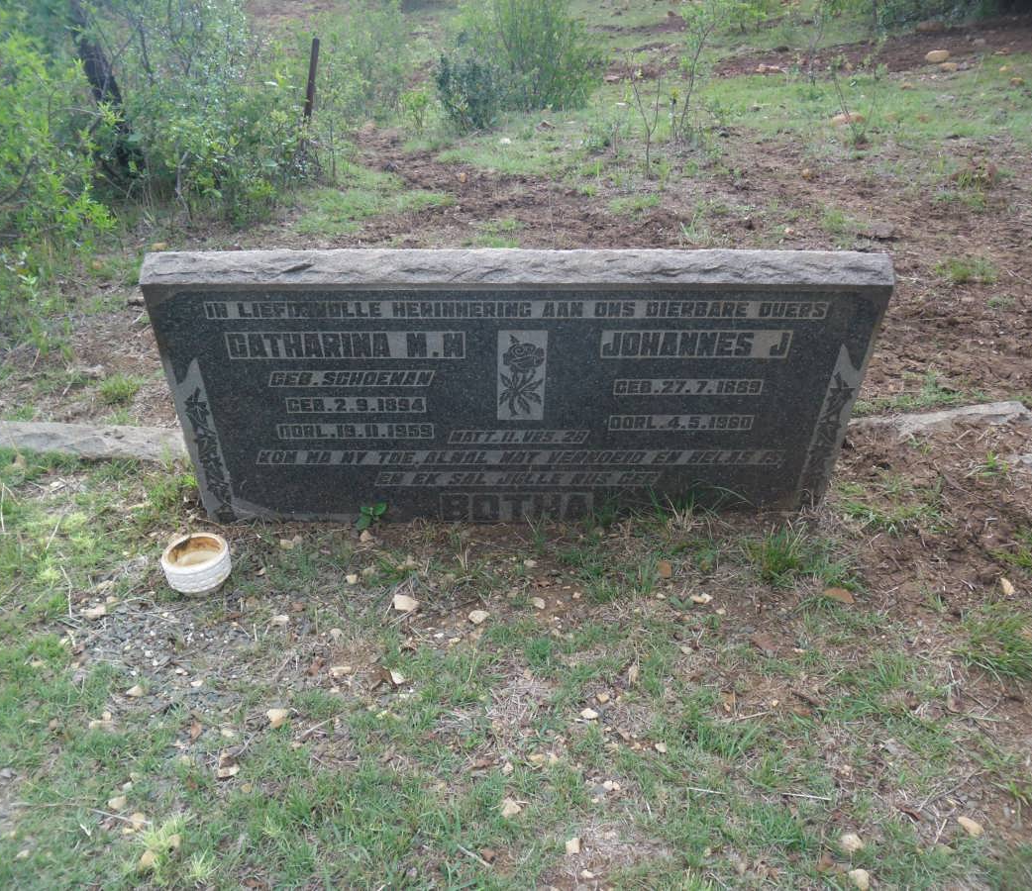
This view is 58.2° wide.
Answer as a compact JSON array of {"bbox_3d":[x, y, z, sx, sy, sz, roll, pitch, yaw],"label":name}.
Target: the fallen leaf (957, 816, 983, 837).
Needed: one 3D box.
[{"bbox_3d":[0.738,0.618,1.504,0.040,0.016,0.023,19,39,24],"label":"fallen leaf"}]

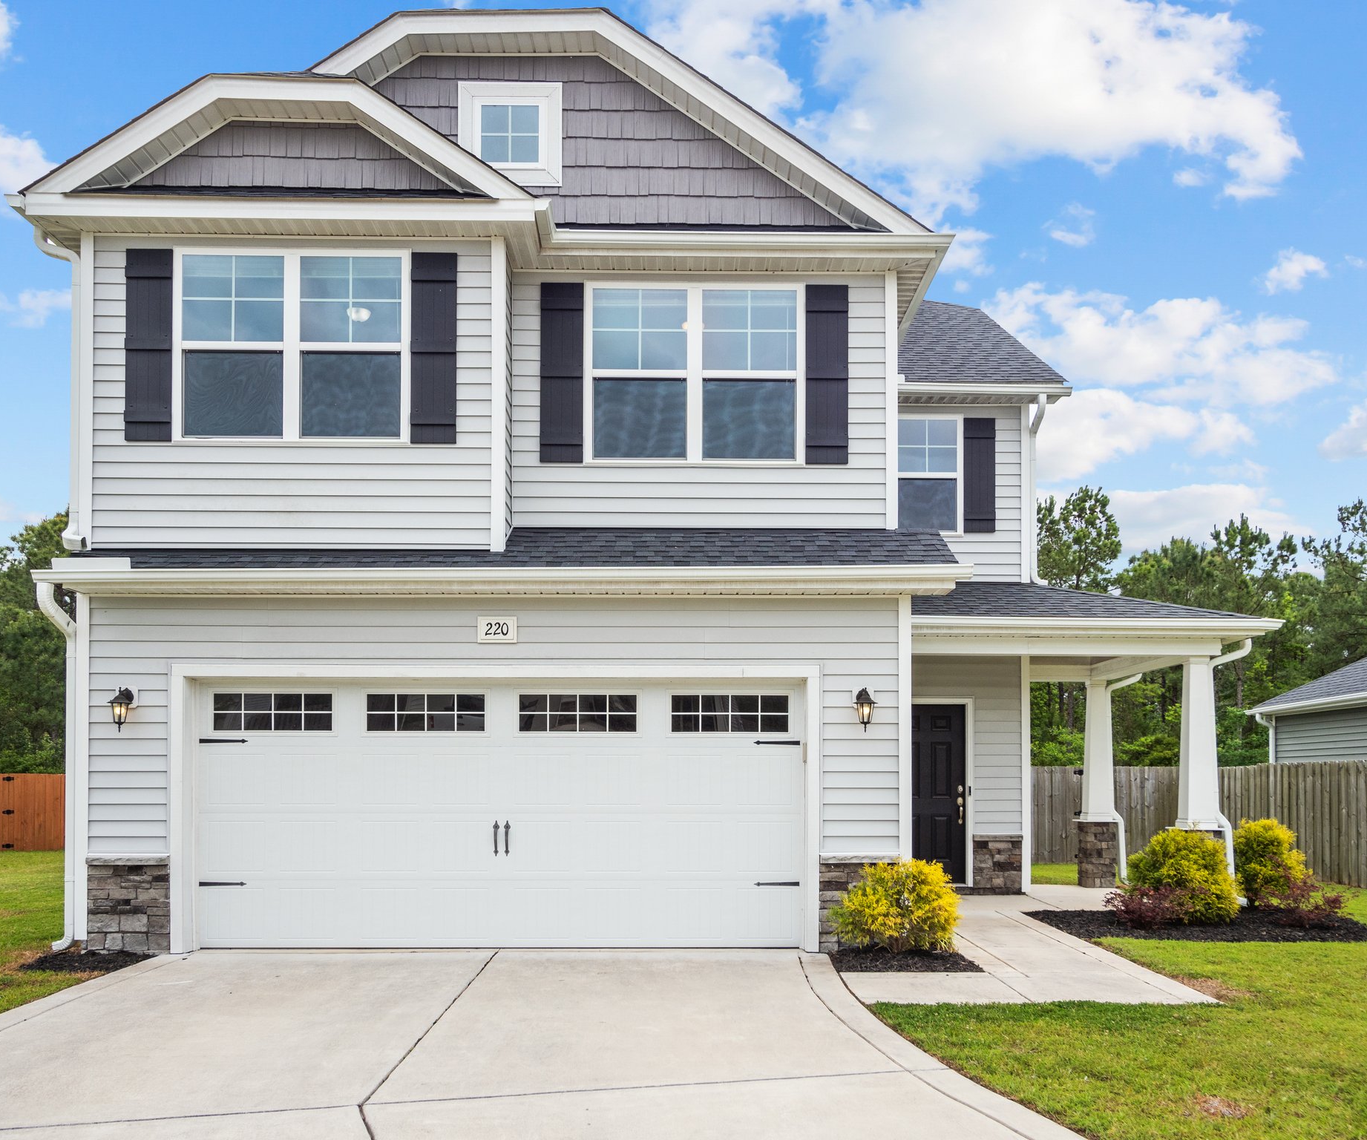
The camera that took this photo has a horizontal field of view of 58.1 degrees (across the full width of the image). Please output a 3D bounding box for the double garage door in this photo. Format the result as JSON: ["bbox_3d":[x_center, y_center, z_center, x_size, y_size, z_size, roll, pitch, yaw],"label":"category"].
[{"bbox_3d":[-1.459,1.950,9.780,4.840,2.140,0.080,0,-1,-1],"label":"double garage door"}]

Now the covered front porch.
[{"bbox_3d":[3.620,1.700,12.700,3.600,3.450,3.200,0,-3,-1],"label":"covered front porch"}]

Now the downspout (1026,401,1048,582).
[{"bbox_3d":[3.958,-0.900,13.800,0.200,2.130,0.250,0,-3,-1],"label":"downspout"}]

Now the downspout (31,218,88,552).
[{"bbox_3d":[-4.923,-1.424,9.700,0.430,2.580,0.180,0,-1,-1],"label":"downspout"}]

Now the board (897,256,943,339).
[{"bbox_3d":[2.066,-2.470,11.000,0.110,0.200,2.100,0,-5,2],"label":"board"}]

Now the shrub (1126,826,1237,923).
[{"bbox_3d":[4.447,2.734,10.950,0.990,0.870,0.950,0,-2,-1],"label":"shrub"}]

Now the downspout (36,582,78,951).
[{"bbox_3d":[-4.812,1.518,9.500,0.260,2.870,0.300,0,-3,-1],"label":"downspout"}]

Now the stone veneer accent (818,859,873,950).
[{"bbox_3d":[1.363,2.618,9.630,0.600,0.760,0.110,0,-3,-1],"label":"stone veneer accent"}]

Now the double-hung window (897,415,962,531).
[{"bbox_3d":[2.756,-1.063,13.850,0.820,1.360,0.100,0,-3,-1],"label":"double-hung window"}]

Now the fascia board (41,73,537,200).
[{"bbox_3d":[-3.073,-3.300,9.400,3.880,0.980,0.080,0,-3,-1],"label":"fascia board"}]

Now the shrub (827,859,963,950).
[{"bbox_3d":[1.572,2.488,9.120,0.970,0.690,0.930,0,-2,-1],"label":"shrub"}]

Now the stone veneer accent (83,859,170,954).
[{"bbox_3d":[-4.299,2.597,9.500,0.645,0.745,0.130,0,-1,-1],"label":"stone veneer accent"}]

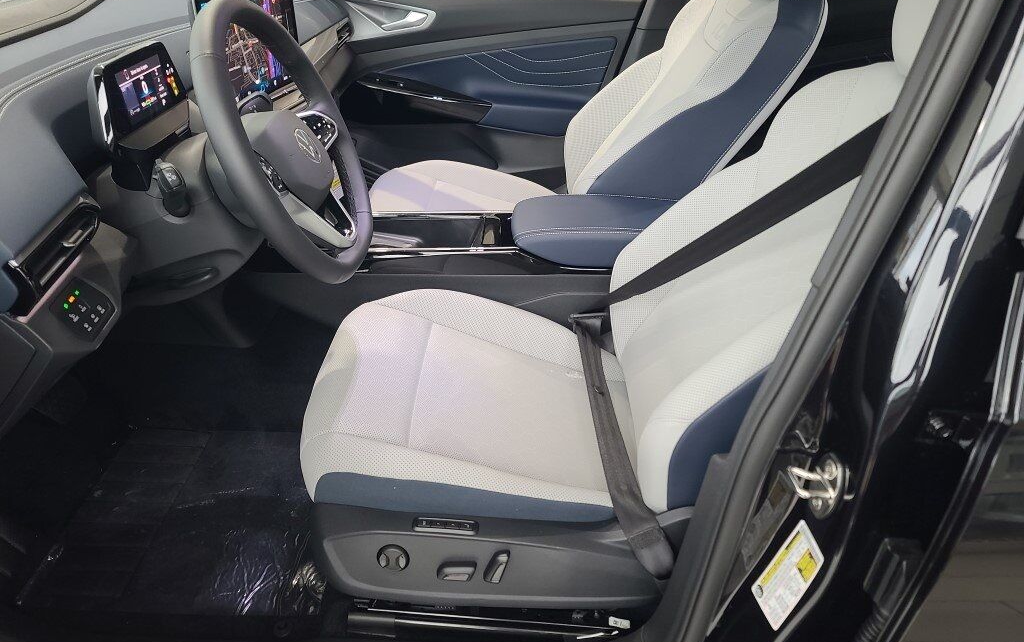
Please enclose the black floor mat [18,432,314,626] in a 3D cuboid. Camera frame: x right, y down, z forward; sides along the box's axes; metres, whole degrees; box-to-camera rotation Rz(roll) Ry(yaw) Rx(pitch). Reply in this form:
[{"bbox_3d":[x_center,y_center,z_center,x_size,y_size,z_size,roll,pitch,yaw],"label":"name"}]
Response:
[{"bbox_3d":[-0.509,0.325,1.281,0.460,0.020,0.420,1,31,0],"label":"black floor mat"}]

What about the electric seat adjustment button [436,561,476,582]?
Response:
[{"bbox_3d":[-0.073,0.328,0.968,0.050,0.023,0.017,1,24,0],"label":"electric seat adjustment button"}]

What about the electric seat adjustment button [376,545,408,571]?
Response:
[{"bbox_3d":[-0.156,0.310,0.964,0.040,0.040,0.015,1,24,0],"label":"electric seat adjustment button"}]

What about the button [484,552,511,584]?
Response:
[{"bbox_3d":[-0.019,0.321,0.963,0.022,0.047,0.017,22,22,-9],"label":"button"}]

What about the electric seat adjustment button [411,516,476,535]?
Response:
[{"bbox_3d":[-0.084,0.259,0.936,0.084,0.027,0.014,1,24,0],"label":"electric seat adjustment button"}]

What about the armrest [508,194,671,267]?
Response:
[{"bbox_3d":[0.179,-0.172,1.423,0.360,0.080,0.175,1,31,0],"label":"armrest"}]

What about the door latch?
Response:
[{"bbox_3d":[0.277,0.150,0.670,0.038,0.062,0.037,9,27,-22],"label":"door latch"}]

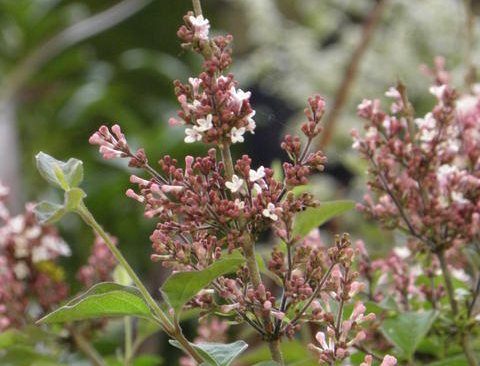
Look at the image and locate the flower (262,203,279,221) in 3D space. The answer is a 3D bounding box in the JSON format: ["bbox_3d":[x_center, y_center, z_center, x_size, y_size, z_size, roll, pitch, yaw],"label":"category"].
[{"bbox_3d":[0.014,0.014,1.900,0.007,0.008,0.007,-1,6,-5],"label":"flower"}]

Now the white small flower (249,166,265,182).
[{"bbox_3d":[0.008,-0.004,1.905,0.007,0.007,0.007,0,6,0],"label":"white small flower"}]

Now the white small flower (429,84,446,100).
[{"bbox_3d":[0.098,-0.045,2.000,0.009,0.008,0.008,3,6,25],"label":"white small flower"}]

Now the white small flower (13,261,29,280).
[{"bbox_3d":[-0.141,0.056,2.600,0.010,0.011,0.008,0,8,0],"label":"white small flower"}]

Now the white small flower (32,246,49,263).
[{"bbox_3d":[-0.105,0.038,2.130,0.008,0.009,0.008,0,6,0],"label":"white small flower"}]

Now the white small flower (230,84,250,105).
[{"bbox_3d":[0.000,-0.034,1.590,0.008,0.008,0.007,0,7,0],"label":"white small flower"}]

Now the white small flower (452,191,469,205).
[{"bbox_3d":[0.109,0.008,2.010,0.008,0.007,0.007,0,6,0],"label":"white small flower"}]

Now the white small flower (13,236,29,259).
[{"bbox_3d":[-0.100,0.029,1.850,0.007,0.011,0.007,0,7,0],"label":"white small flower"}]

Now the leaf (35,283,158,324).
[{"bbox_3d":[-0.056,0.047,1.590,0.046,0.015,0.018,-5,7,0],"label":"leaf"}]

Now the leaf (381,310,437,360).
[{"bbox_3d":[0.071,0.064,1.700,0.024,0.021,0.014,0,7,0],"label":"leaf"}]

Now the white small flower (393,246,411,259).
[{"bbox_3d":[0.071,0.030,1.770,0.008,0.006,0.007,0,7,0],"label":"white small flower"}]

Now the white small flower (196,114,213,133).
[{"bbox_3d":[-0.017,-0.028,1.900,0.007,0.009,0.007,2,6,15],"label":"white small flower"}]

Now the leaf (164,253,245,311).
[{"bbox_3d":[-0.014,0.039,1.600,0.033,0.015,0.015,-33,8,0],"label":"leaf"}]

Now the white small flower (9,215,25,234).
[{"bbox_3d":[-0.144,0.027,2.600,0.010,0.011,0.008,0,8,0],"label":"white small flower"}]

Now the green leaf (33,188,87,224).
[{"bbox_3d":[-0.097,0.013,2.180,0.029,0.018,0.020,0,8,0],"label":"green leaf"}]

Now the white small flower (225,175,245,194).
[{"bbox_3d":[-0.003,0.001,1.900,0.009,0.008,0.007,1,6,5],"label":"white small flower"}]

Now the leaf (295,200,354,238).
[{"bbox_3d":[0.034,0.014,1.640,0.027,0.013,0.015,-25,8,0],"label":"leaf"}]

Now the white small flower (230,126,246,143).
[{"bbox_3d":[-0.001,-0.026,2.190,0.008,0.009,0.007,-1,8,-10],"label":"white small flower"}]

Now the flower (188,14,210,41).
[{"bbox_3d":[-0.022,-0.084,2.200,0.011,0.014,0.010,0,8,0],"label":"flower"}]

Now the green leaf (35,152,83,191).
[{"bbox_3d":[-0.098,-0.006,2.180,0.026,0.020,0.018,0,8,0],"label":"green leaf"}]

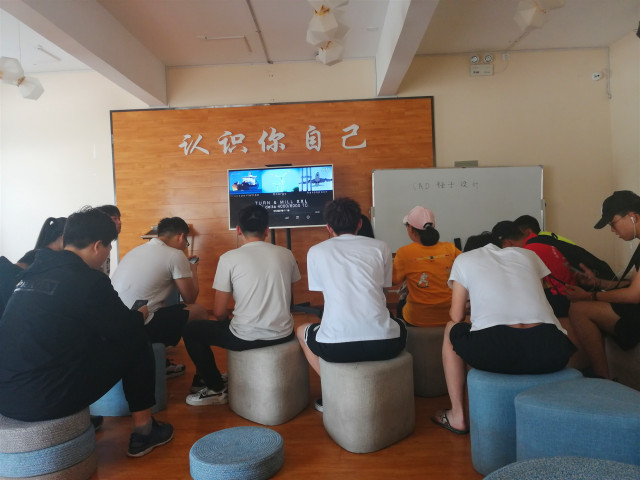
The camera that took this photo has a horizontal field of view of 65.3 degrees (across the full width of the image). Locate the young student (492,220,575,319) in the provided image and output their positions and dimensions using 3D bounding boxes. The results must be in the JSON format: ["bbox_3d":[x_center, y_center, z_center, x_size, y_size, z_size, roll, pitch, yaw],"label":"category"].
[{"bbox_3d":[1.359,0.383,3.225,0.740,1.060,0.520,-1,2,34],"label":"young student"}]

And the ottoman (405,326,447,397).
[{"bbox_3d":[0.725,0.733,3.222,0.460,0.410,0.460,-2,2,2],"label":"ottoman"}]

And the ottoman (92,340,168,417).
[{"bbox_3d":[-1.220,0.817,3.138,0.475,0.400,0.470,-2,2,2],"label":"ottoman"}]

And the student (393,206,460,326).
[{"bbox_3d":[0.681,0.356,3.363,0.500,1.160,0.700,-2,2,-6],"label":"student"}]

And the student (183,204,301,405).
[{"bbox_3d":[-0.480,0.397,2.956,0.550,1.190,0.780,-3,2,-26],"label":"student"}]

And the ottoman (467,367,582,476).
[{"bbox_3d":[0.923,0.756,2.257,0.490,0.400,0.490,-2,2,2],"label":"ottoman"}]

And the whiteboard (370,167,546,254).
[{"bbox_3d":[1.494,-0.325,5.404,1.870,0.910,0.050,-2,2,-6],"label":"whiteboard"}]

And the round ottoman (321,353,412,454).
[{"bbox_3d":[0.240,0.770,2.546,0.465,0.410,0.460,-2,2,2],"label":"round ottoman"}]

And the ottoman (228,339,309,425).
[{"bbox_3d":[-0.303,0.781,2.922,0.460,0.410,0.460,-2,2,2],"label":"ottoman"}]

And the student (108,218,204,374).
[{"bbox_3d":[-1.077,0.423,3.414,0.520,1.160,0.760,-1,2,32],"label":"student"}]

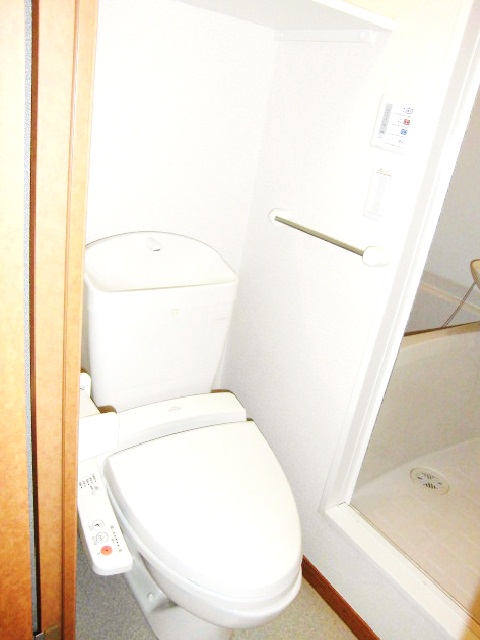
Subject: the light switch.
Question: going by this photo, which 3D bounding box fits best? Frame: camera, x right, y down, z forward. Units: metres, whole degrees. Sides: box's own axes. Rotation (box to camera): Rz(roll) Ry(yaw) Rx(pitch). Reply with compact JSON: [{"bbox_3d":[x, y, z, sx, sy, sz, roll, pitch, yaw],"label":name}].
[{"bbox_3d":[0.338,-0.301,1.162,0.012,0.115,0.064,-7,27,-35],"label":"light switch"}]

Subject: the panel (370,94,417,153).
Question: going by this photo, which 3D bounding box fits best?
[{"bbox_3d":[0.359,-0.448,1.102,0.019,0.114,0.103,-7,27,-35],"label":"panel"}]

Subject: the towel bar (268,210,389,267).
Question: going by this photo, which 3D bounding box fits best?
[{"bbox_3d":[0.220,-0.229,1.299,0.060,0.052,0.422,-7,27,-35],"label":"towel bar"}]

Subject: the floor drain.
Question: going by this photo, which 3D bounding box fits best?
[{"bbox_3d":[0.697,0.593,1.766,0.145,0.015,0.145,-7,27,-35],"label":"floor drain"}]

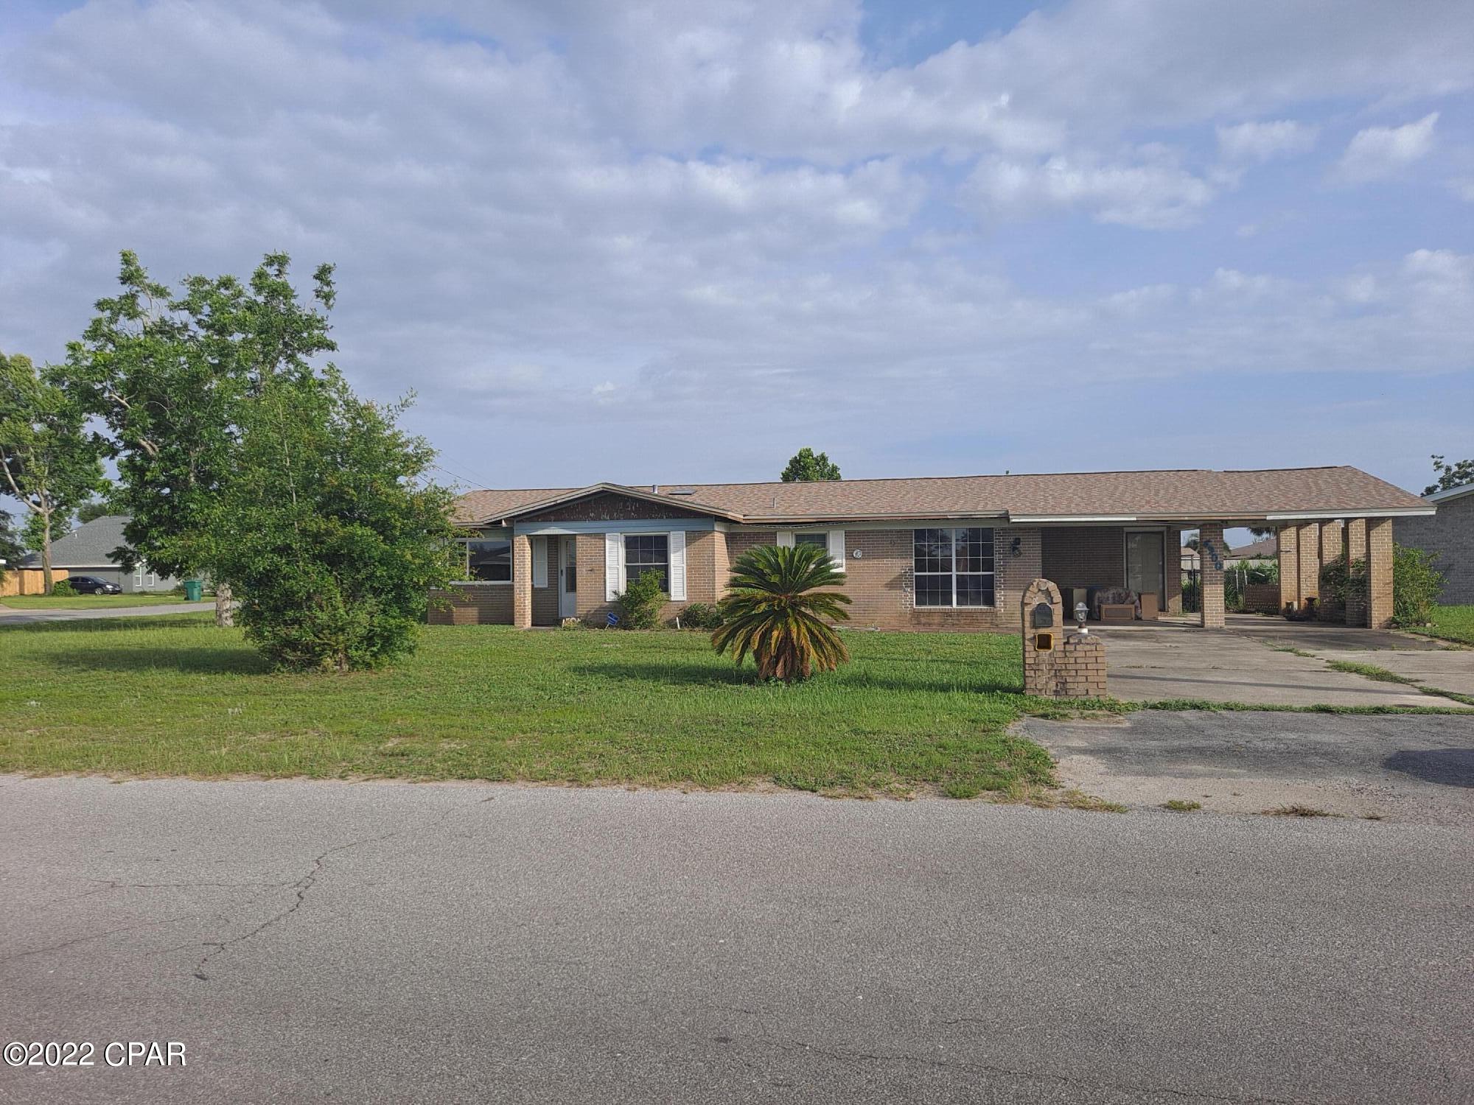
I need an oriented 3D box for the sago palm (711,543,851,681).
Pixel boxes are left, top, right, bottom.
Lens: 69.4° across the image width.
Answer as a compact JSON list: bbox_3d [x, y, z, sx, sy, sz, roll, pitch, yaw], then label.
[{"bbox_3d":[0.570,0.760,13.350,1.720,1.720,1.700,-1,-1,12],"label":"sago palm"}]

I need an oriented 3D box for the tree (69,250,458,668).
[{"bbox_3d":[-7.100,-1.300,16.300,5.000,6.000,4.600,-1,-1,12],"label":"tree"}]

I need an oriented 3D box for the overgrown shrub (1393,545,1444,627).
[{"bbox_3d":[14.200,0.690,22.400,1.300,1.700,1.350,-1,-1,12],"label":"overgrown shrub"}]

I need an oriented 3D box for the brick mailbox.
[{"bbox_3d":[3.530,0.913,11.450,0.810,1.260,0.450,-1,-1,12],"label":"brick mailbox"}]

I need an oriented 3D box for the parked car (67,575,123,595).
[{"bbox_3d":[-47.200,2.450,78.000,4.600,1.460,1.800,-1,-1,9],"label":"parked car"}]

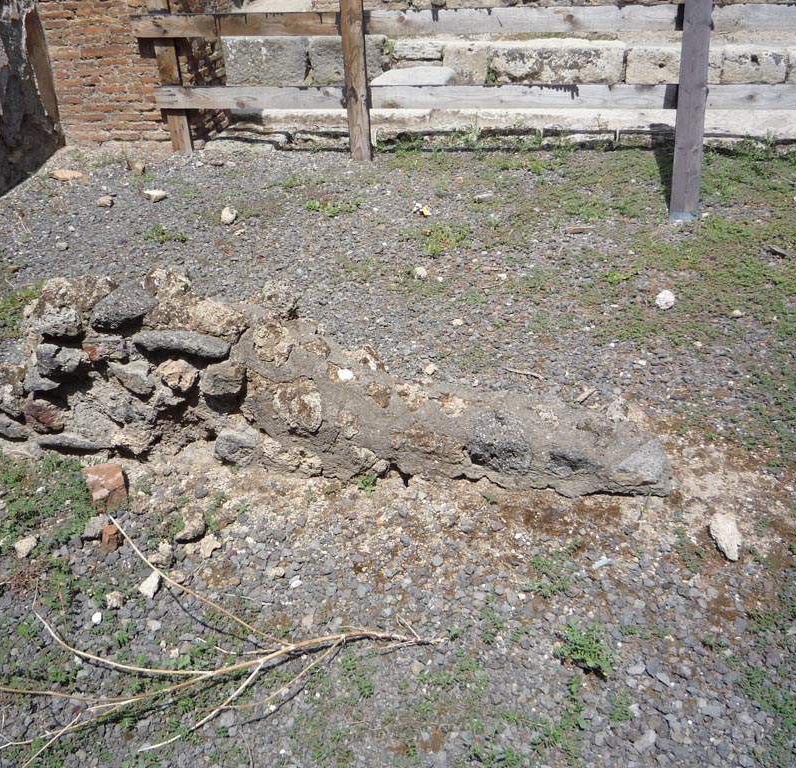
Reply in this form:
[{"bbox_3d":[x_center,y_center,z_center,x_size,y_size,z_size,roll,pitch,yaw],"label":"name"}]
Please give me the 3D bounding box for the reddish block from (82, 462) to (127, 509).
[{"bbox_3d":[-0.772,0.270,2.333,0.110,0.075,0.105,-11,34,-12],"label":"reddish block"}]

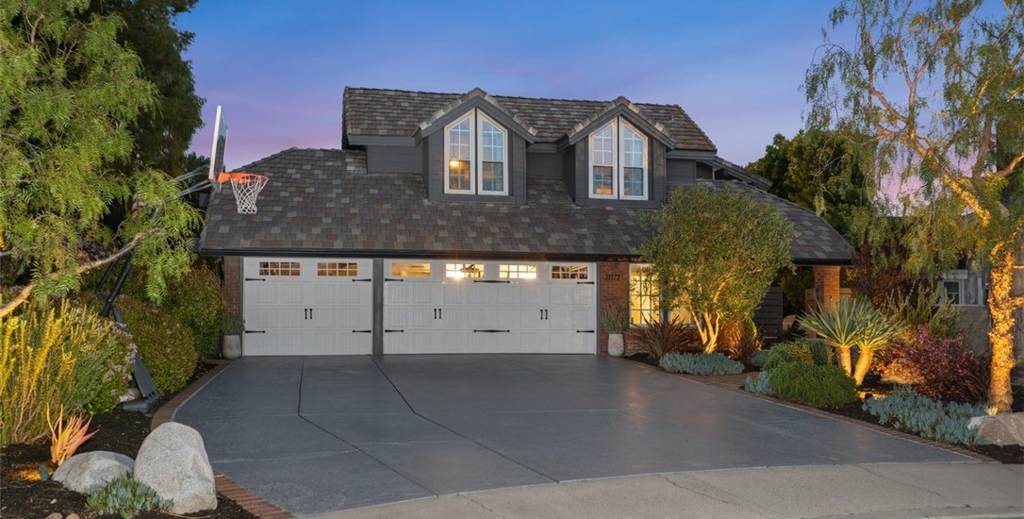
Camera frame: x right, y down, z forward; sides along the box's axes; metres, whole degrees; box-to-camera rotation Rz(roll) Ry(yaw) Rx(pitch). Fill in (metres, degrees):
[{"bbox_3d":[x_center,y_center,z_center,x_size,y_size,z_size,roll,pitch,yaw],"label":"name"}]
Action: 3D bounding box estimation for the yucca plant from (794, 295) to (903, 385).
[{"bbox_3d":[4.860,1.167,12.700,1.500,1.250,1.350,0,-3,0],"label":"yucca plant"}]

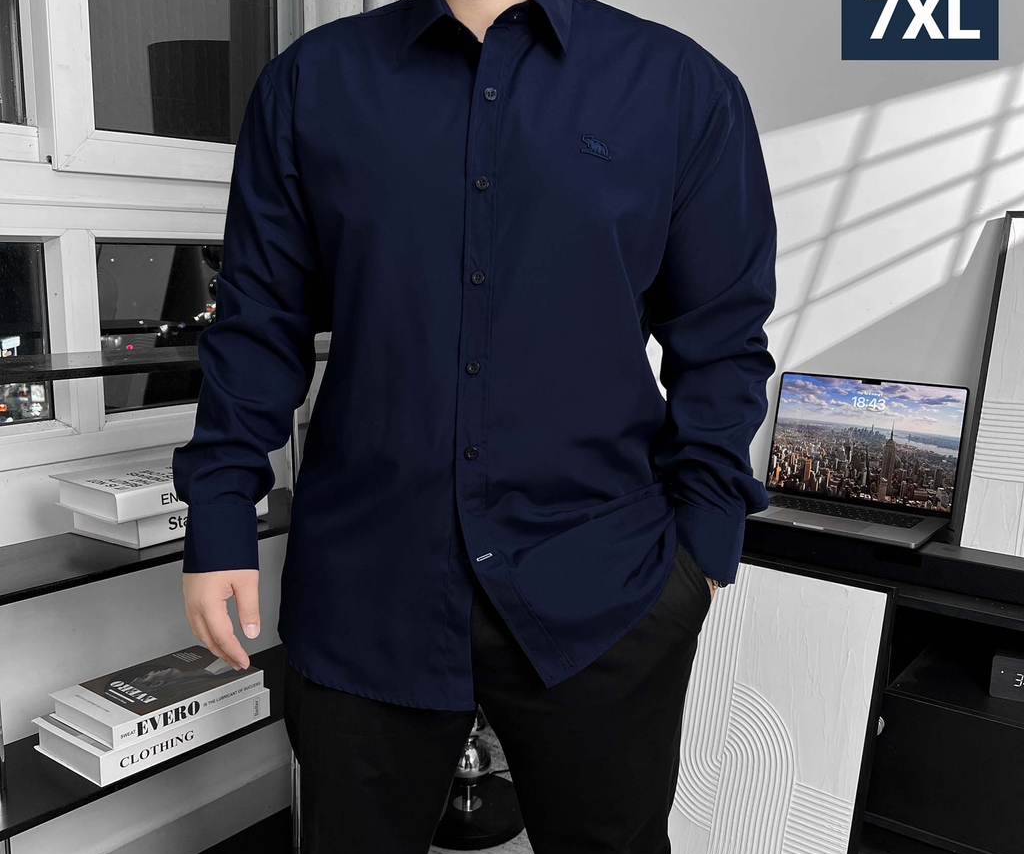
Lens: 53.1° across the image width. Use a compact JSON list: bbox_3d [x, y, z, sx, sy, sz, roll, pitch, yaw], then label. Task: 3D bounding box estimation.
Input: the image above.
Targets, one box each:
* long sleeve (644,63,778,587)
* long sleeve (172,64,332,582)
[{"bbox_3d":[0.222,-0.097,1.134,0.142,0.567,0.200,2,10,3],"label":"long sleeve"},{"bbox_3d":[-0.296,-0.113,1.165,0.182,0.583,0.200,2,10,3],"label":"long sleeve"}]

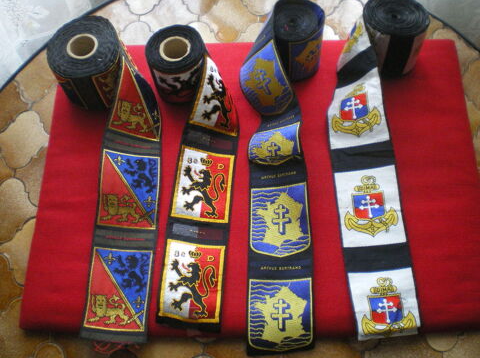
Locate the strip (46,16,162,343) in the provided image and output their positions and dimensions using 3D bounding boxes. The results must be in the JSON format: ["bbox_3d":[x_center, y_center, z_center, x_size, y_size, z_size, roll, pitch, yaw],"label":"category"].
[{"bbox_3d":[-0.127,-0.008,0.522,0.106,0.065,0.329,-7,69,-4],"label":"strip"}]

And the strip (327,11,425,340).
[{"bbox_3d":[0.135,-0.012,0.531,0.077,0.063,0.330,-1,69,-2],"label":"strip"}]

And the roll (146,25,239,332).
[{"bbox_3d":[-0.046,-0.008,0.525,0.093,0.063,0.307,-2,69,-2],"label":"roll"}]

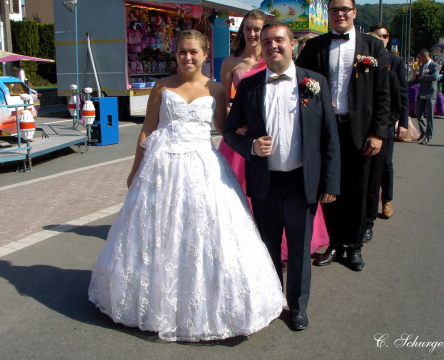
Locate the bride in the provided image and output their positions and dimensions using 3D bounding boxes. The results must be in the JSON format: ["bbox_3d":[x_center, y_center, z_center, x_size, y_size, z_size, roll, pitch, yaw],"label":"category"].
[{"bbox_3d":[-0.210,-0.027,3.750,1.150,1.656,1.060,1,10,8],"label":"bride"}]

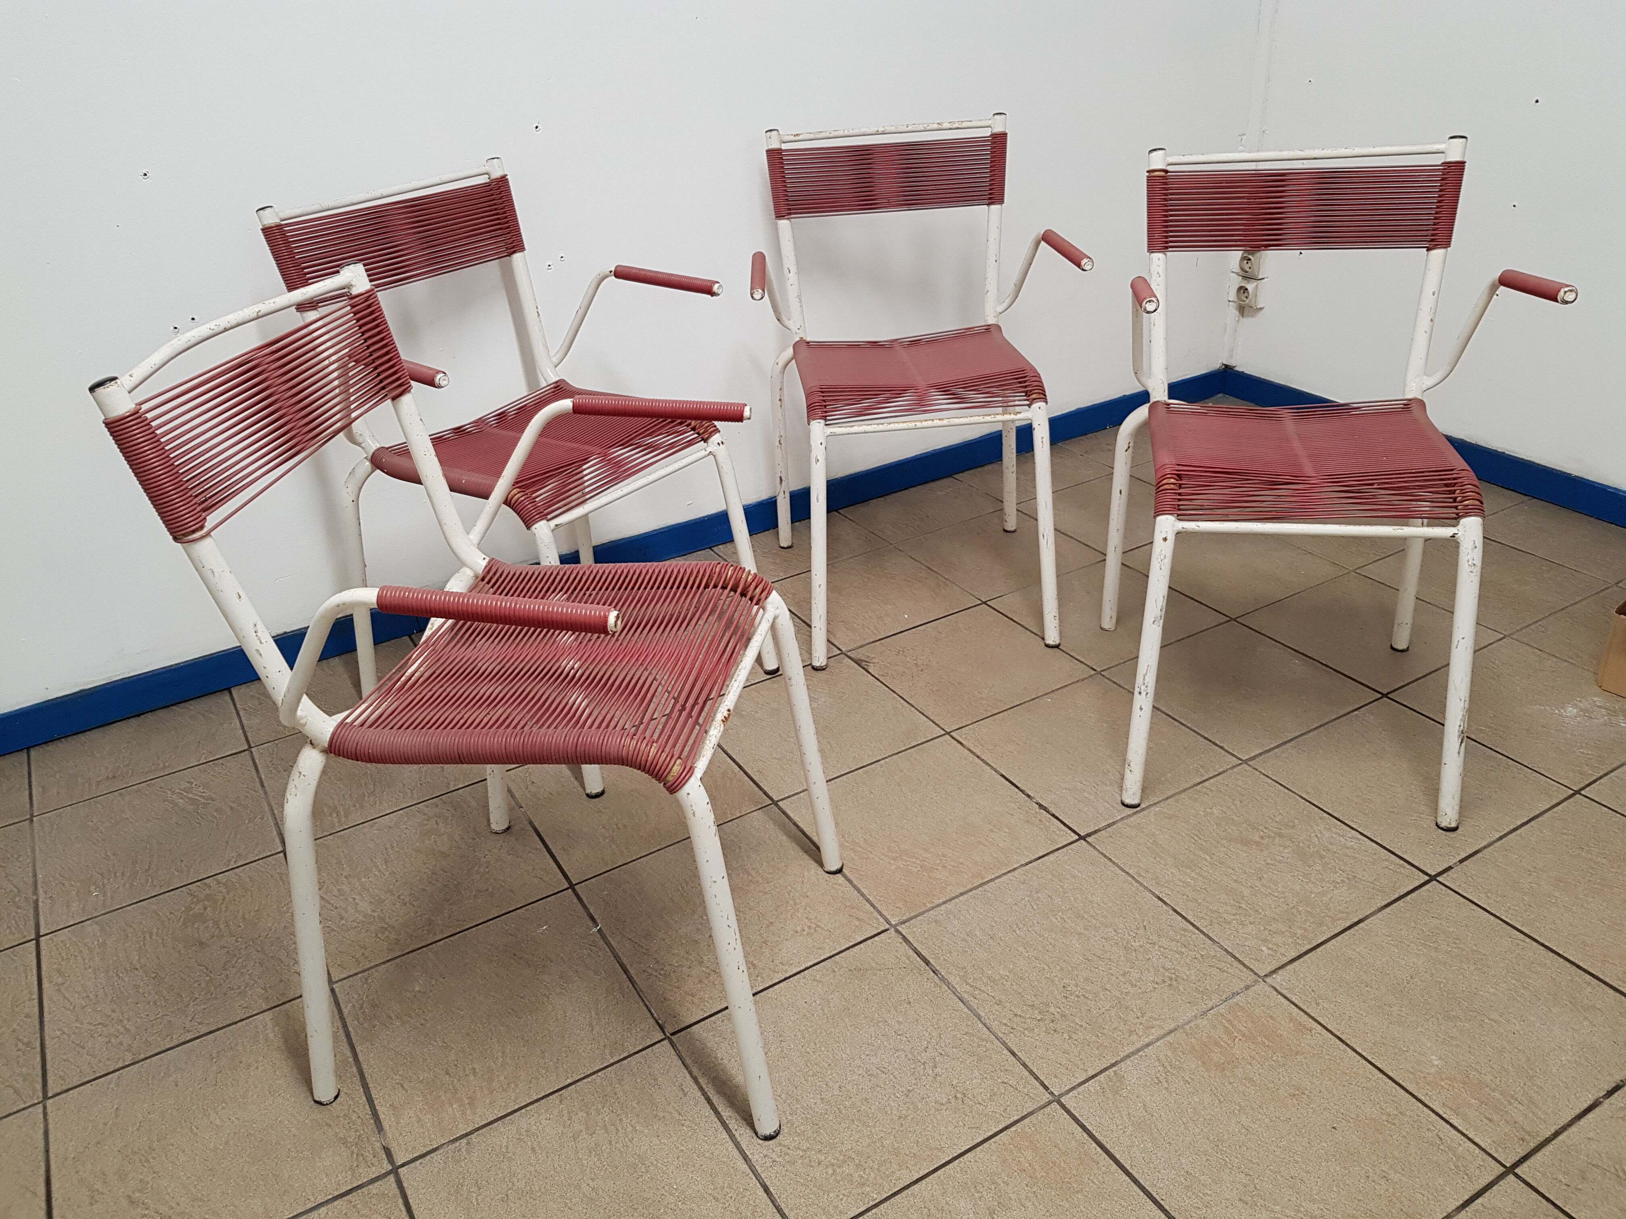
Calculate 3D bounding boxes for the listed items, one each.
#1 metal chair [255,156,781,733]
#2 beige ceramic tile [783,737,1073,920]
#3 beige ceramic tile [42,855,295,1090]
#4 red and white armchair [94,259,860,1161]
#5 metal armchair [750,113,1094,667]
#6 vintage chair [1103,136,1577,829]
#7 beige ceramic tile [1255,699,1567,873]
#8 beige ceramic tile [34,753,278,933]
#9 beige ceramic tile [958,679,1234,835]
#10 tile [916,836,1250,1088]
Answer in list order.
[{"bbox_3d":[-0.427,-0.233,1.895,0.538,0.809,0.539,18,35,34],"label":"metal chair"},{"bbox_3d":[0.155,0.299,1.709,0.301,0.010,0.299,-18,32,-25],"label":"beige ceramic tile"},{"bbox_3d":[-0.790,0.443,1.528,0.302,0.010,0.297,-18,32,-25],"label":"beige ceramic tile"},{"bbox_3d":[-0.289,0.078,1.306,0.556,0.809,0.539,2,29,10],"label":"red and white armchair"},{"bbox_3d":[0.169,-0.384,2.099,0.525,0.794,0.517,-5,29,-2],"label":"metal armchair"},{"bbox_3d":[0.671,-0.194,1.701,0.508,0.809,0.538,3,29,11],"label":"vintage chair"},{"bbox_3d":[0.836,0.239,1.723,0.302,0.010,0.297,-18,32,-25],"label":"beige ceramic tile"},{"bbox_3d":[-0.945,0.326,1.760,0.302,0.010,0.297,-18,32,-25],"label":"beige ceramic tile"},{"bbox_3d":[0.421,0.212,1.840,0.304,0.010,0.300,-18,32,-25],"label":"beige ceramic tile"},{"bbox_3d":[0.309,0.414,1.460,0.302,0.010,0.297,-18,32,-25],"label":"tile"}]

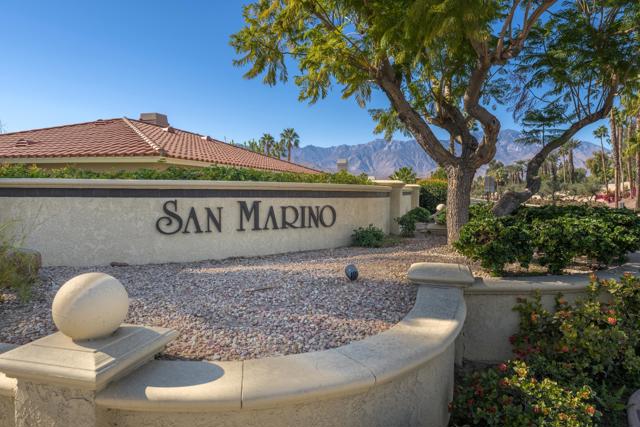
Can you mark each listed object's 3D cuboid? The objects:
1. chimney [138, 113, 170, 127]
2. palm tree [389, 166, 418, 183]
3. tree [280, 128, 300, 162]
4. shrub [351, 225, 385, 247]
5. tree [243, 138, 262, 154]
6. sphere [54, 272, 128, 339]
[{"bbox_3d":[-7.917,-4.388,20.350,0.950,0.900,0.900,1,2,18],"label":"chimney"},{"bbox_3d":[6.826,-1.687,34.961,2.400,4.150,2.400,0,2,0],"label":"palm tree"},{"bbox_3d":[-4.258,-6.410,61.803,2.900,11.580,2.900,0,2,0],"label":"tree"},{"bbox_3d":[0.837,0.388,7.520,0.600,0.400,0.550,0,2,0],"label":"shrub"},{"bbox_3d":[-8.650,-4.923,54.854,3.200,9.130,3.200,0,2,0],"label":"tree"},{"bbox_3d":[-1.206,0.492,2.259,0.355,0.350,0.355,0,2,0],"label":"sphere"}]

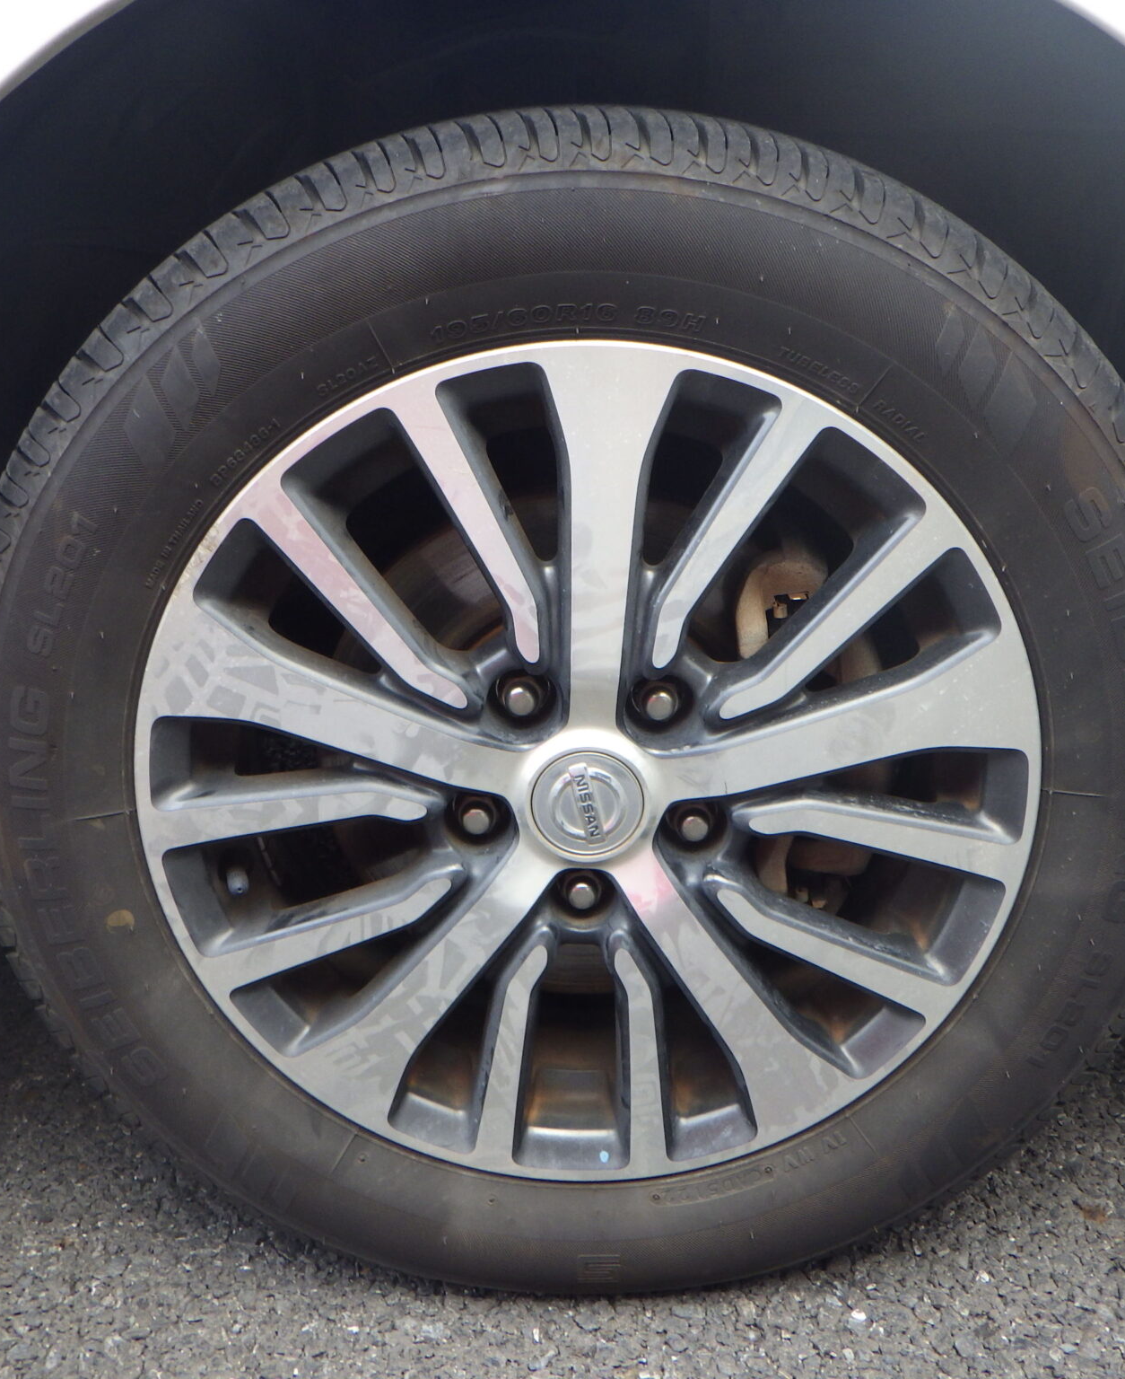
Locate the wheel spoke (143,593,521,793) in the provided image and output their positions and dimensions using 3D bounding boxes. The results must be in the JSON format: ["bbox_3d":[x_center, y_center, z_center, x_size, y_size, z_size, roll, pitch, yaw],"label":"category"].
[{"bbox_3d":[-0.105,0.008,0.716,0.180,0.066,0.038,19,17,-7],"label":"wheel spoke"}]

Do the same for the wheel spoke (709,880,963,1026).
[{"bbox_3d":[0.131,0.131,0.756,0.140,0.033,0.032,23,17,-7],"label":"wheel spoke"}]

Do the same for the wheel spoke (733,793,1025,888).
[{"bbox_3d":[0.155,0.068,0.734,0.137,0.024,0.032,13,18,-4],"label":"wheel spoke"}]

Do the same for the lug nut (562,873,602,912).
[{"bbox_3d":[0.010,0.101,0.763,0.021,0.021,0.024,0,19,0],"label":"lug nut"}]

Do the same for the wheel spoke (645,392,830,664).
[{"bbox_3d":[0.073,-0.073,0.689,0.030,0.141,0.035,30,16,-10],"label":"wheel spoke"}]

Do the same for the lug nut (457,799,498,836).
[{"bbox_3d":[-0.042,0.062,0.749,0.021,0.021,0.024,0,19,0],"label":"lug nut"}]

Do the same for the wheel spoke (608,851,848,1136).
[{"bbox_3d":[0.081,0.151,0.765,0.066,0.178,0.038,-33,16,10],"label":"wheel spoke"}]

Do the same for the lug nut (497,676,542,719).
[{"bbox_3d":[-0.019,0.002,0.733,0.022,0.022,0.025,0,19,0],"label":"lug nut"}]

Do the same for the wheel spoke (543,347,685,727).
[{"bbox_3d":[0.020,-0.072,0.689,0.061,0.172,0.036,2,19,0],"label":"wheel spoke"}]

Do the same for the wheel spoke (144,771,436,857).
[{"bbox_3d":[-0.132,0.058,0.732,0.143,0.030,0.035,-3,19,1],"label":"wheel spoke"}]

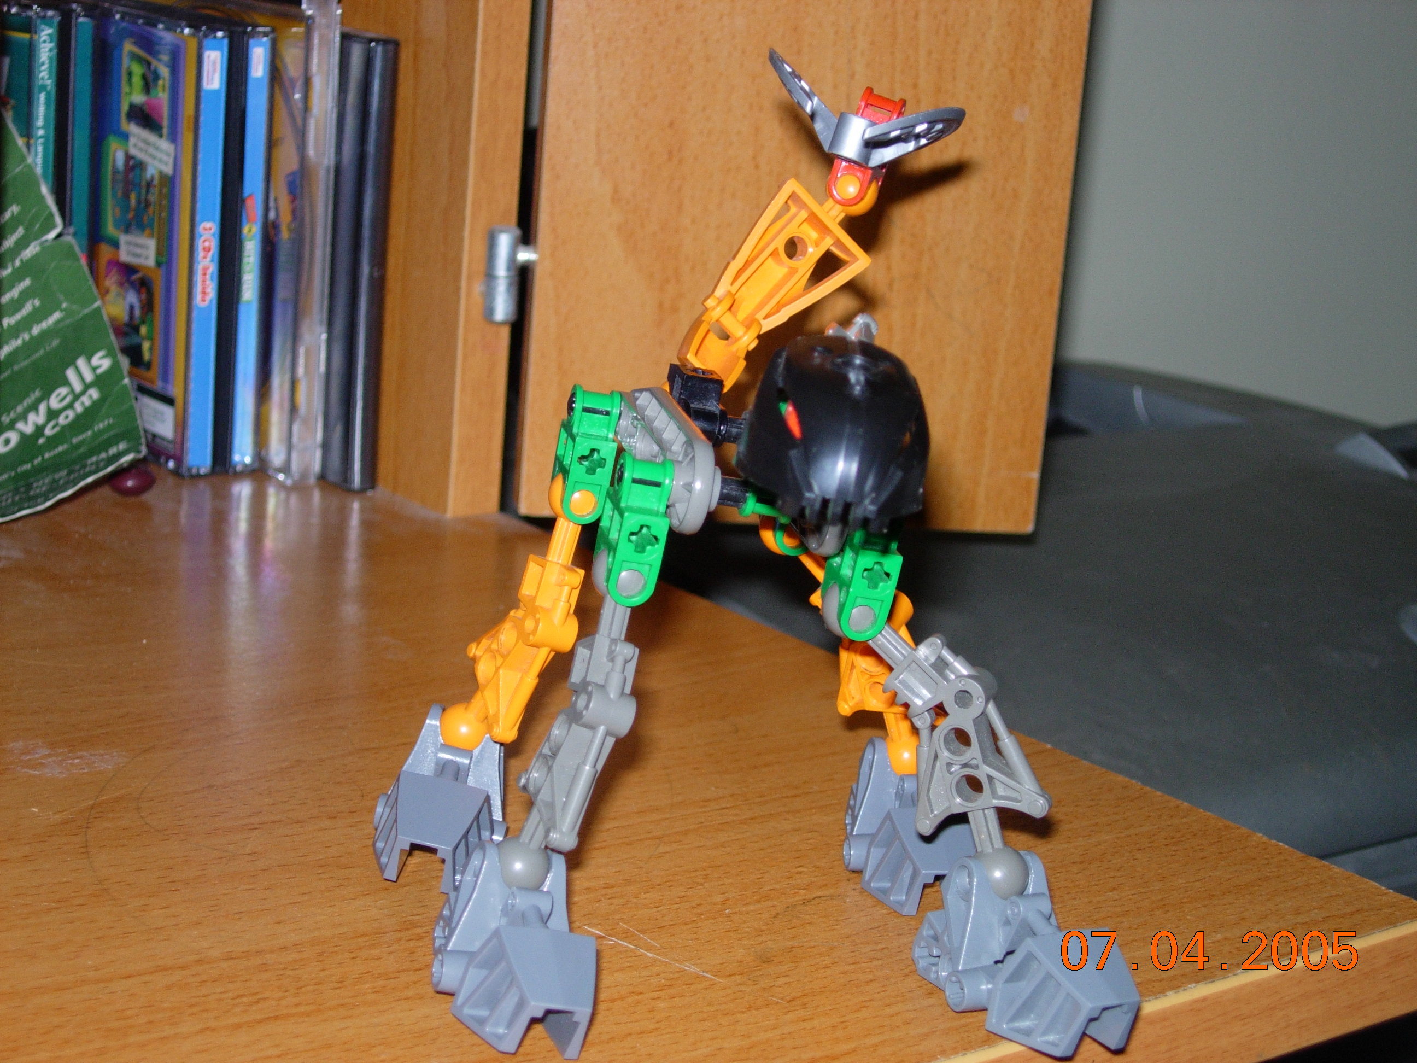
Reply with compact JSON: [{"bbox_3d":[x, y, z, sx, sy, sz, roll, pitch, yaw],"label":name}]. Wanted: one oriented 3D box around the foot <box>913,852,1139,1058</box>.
[{"bbox_3d":[0.054,0.069,0.489,0.024,0.023,0.045,-1,14,-30],"label":"foot"}]

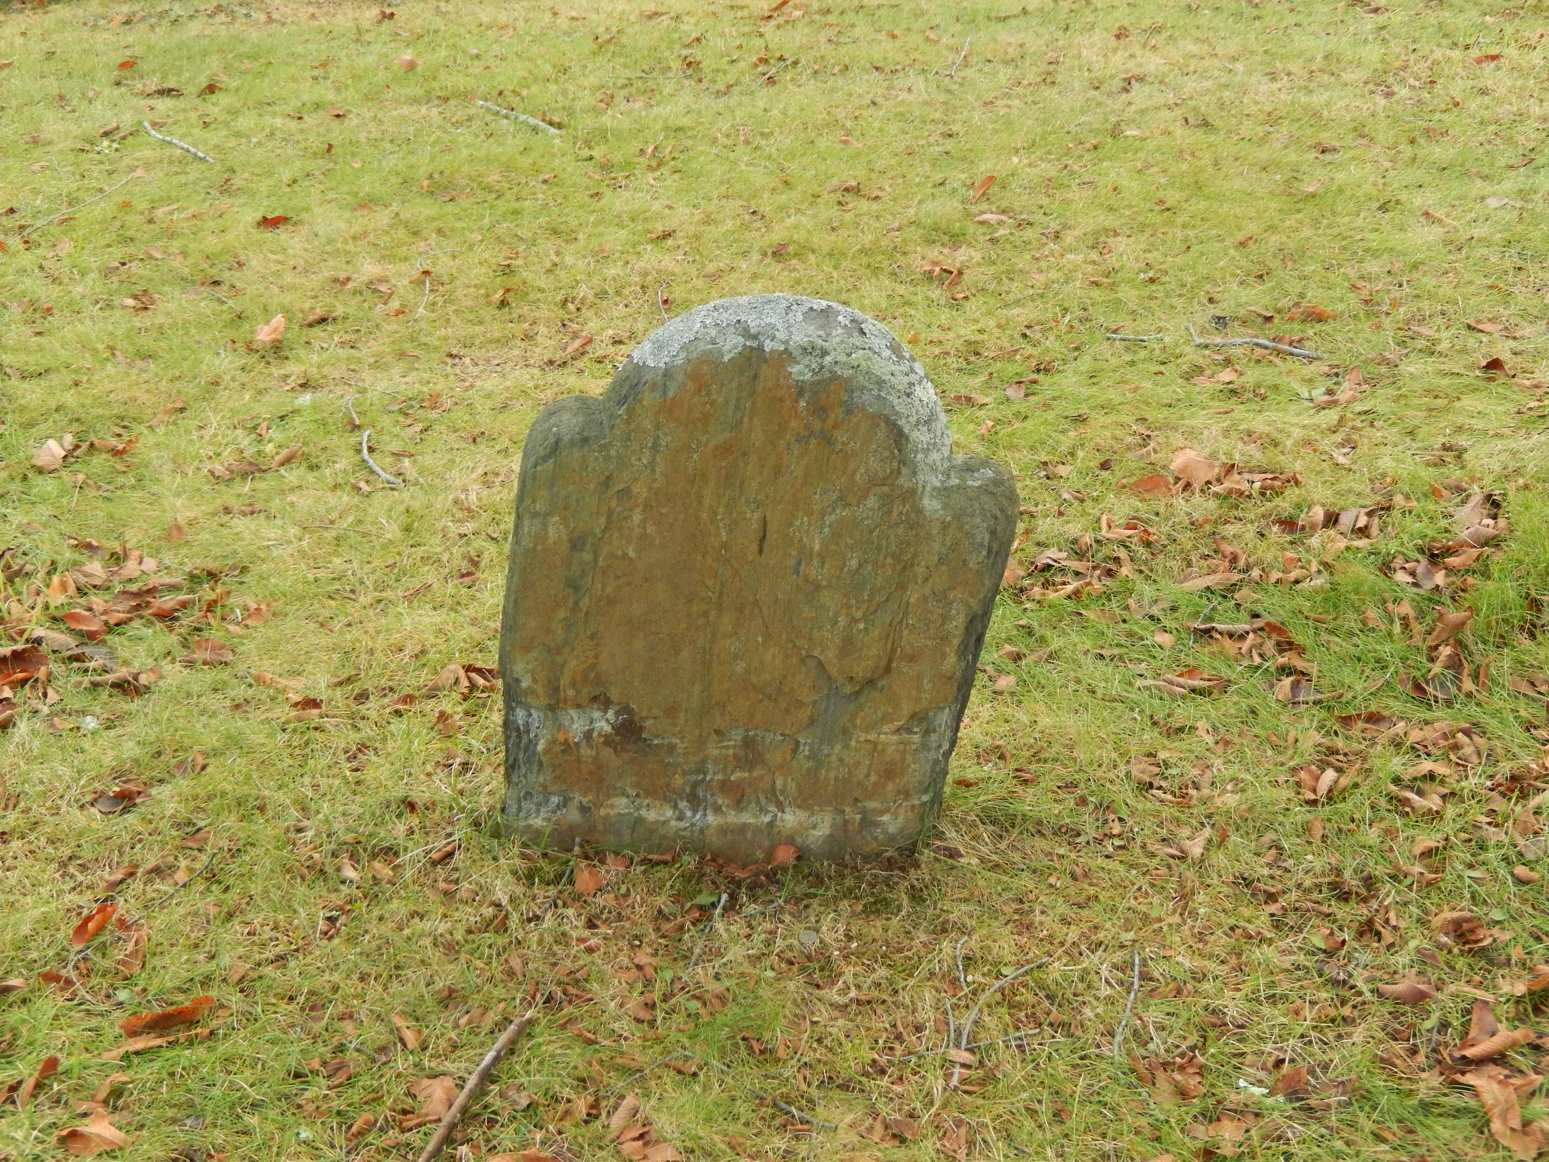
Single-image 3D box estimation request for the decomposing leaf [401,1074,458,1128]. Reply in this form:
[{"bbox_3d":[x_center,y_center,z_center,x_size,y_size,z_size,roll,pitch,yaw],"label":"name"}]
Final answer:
[{"bbox_3d":[-0.349,0.526,2.307,0.056,0.024,0.072,-1,27,-3],"label":"decomposing leaf"}]

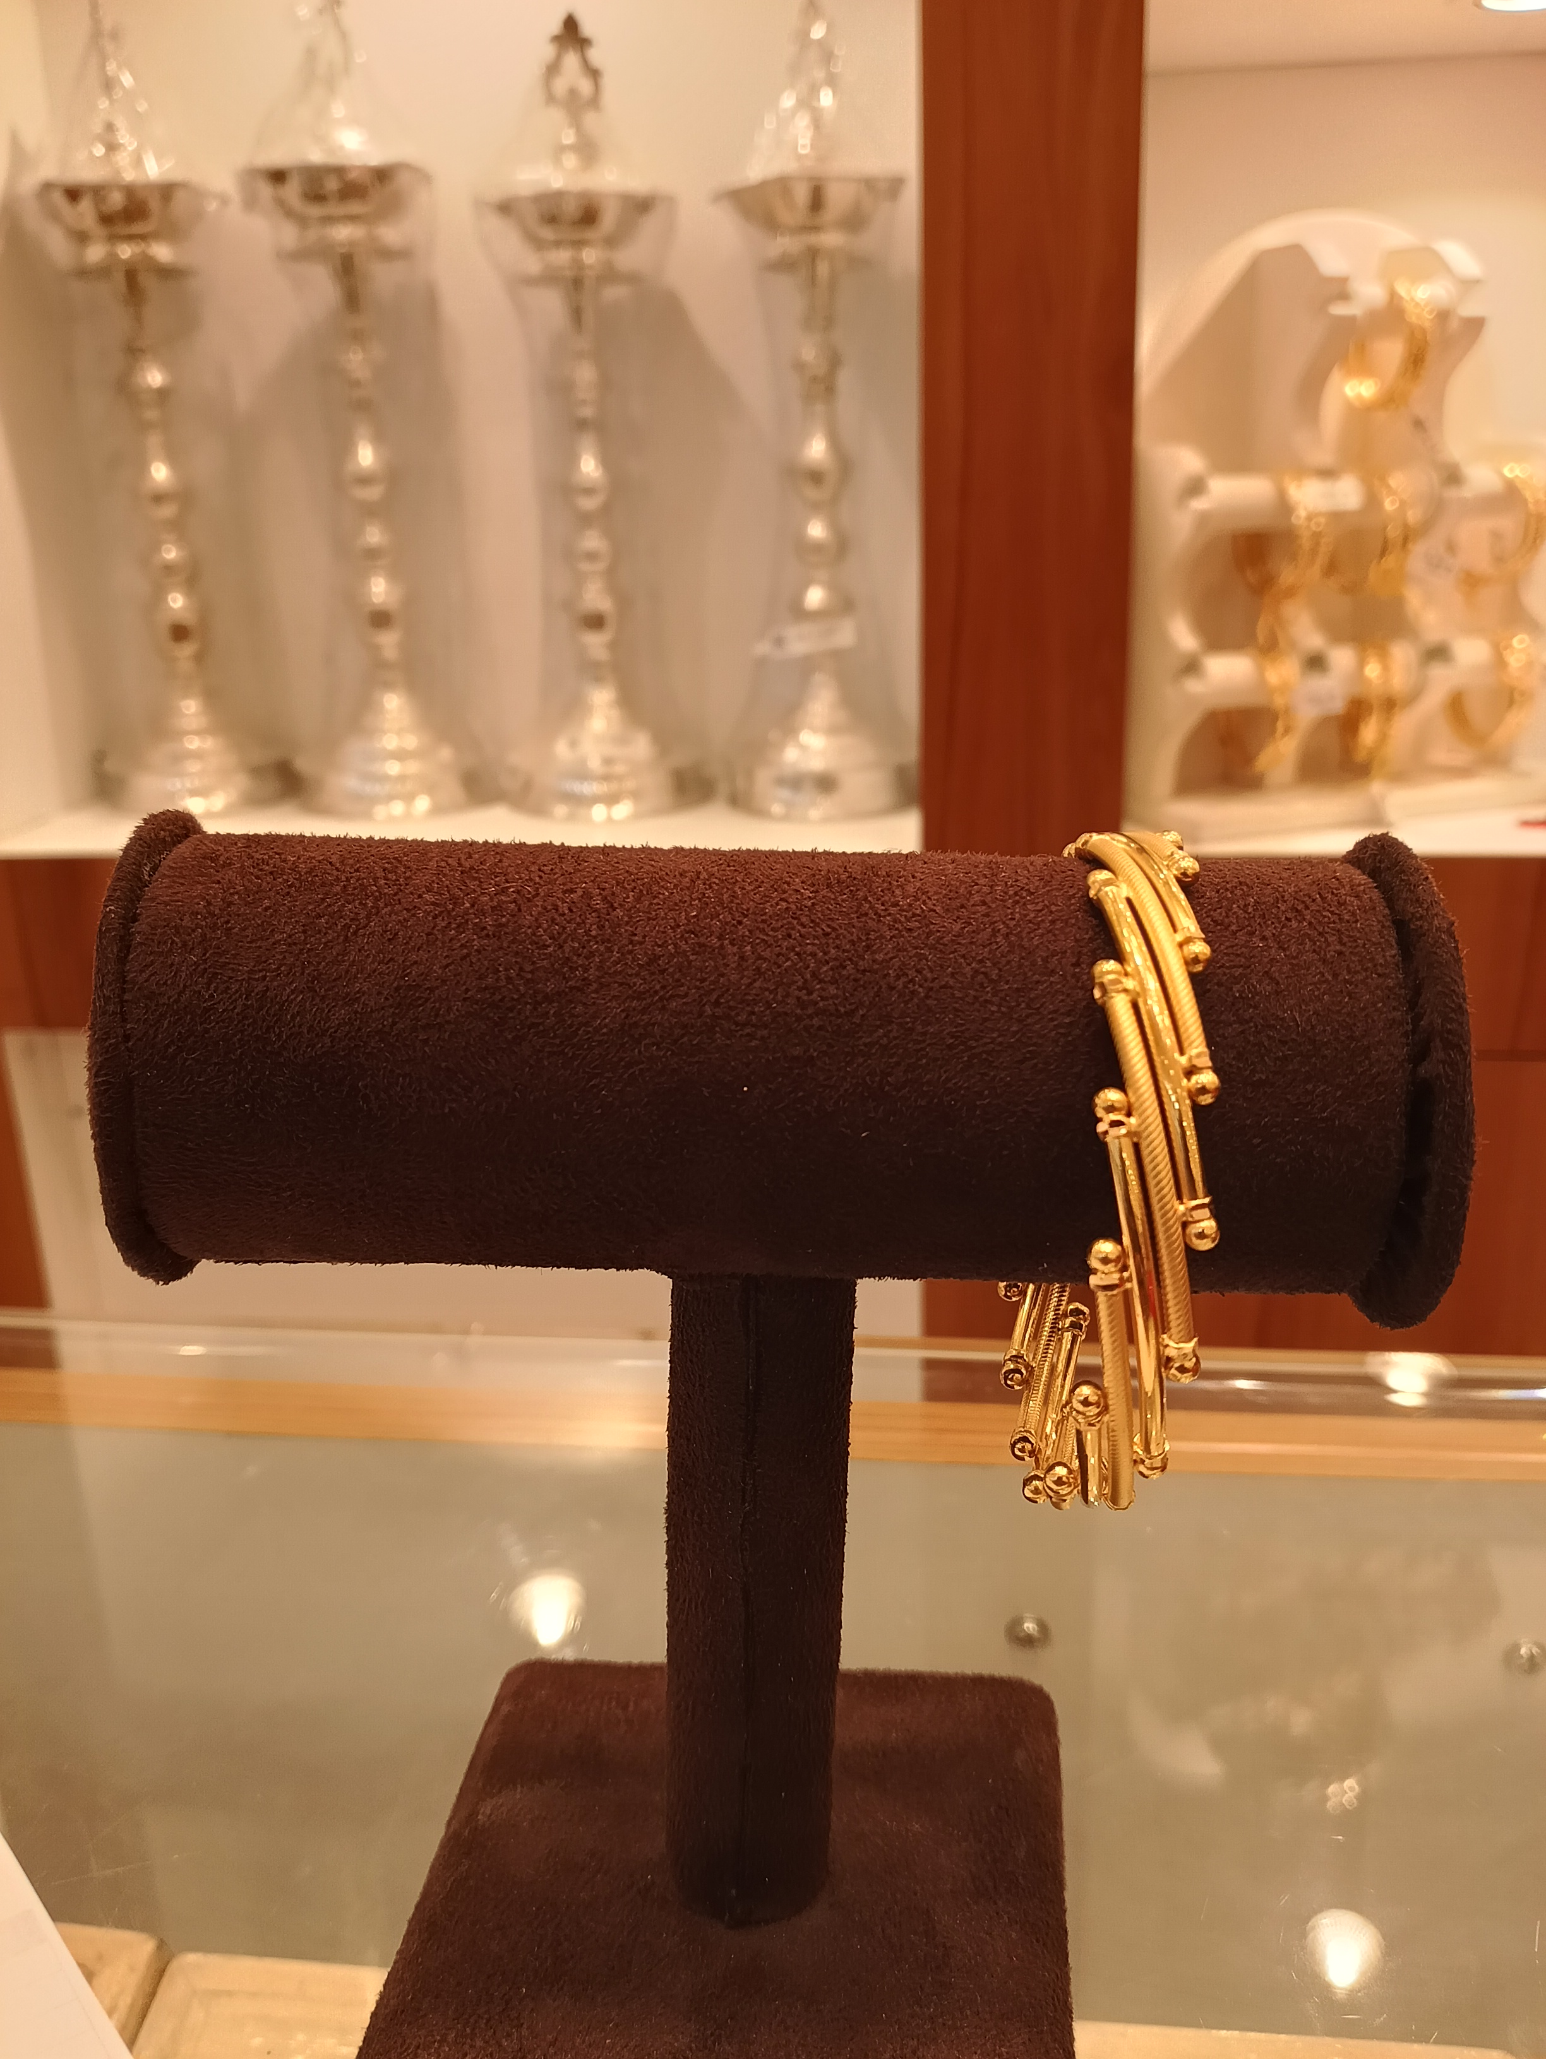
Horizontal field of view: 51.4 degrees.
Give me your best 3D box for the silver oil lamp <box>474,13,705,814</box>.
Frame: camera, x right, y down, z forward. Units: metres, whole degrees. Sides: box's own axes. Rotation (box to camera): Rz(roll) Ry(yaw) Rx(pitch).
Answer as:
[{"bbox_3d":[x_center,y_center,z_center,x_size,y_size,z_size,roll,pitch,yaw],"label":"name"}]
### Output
[{"bbox_3d":[-0.120,-0.374,1.011,0.128,0.466,0.128,-1,15,0],"label":"silver oil lamp"}]

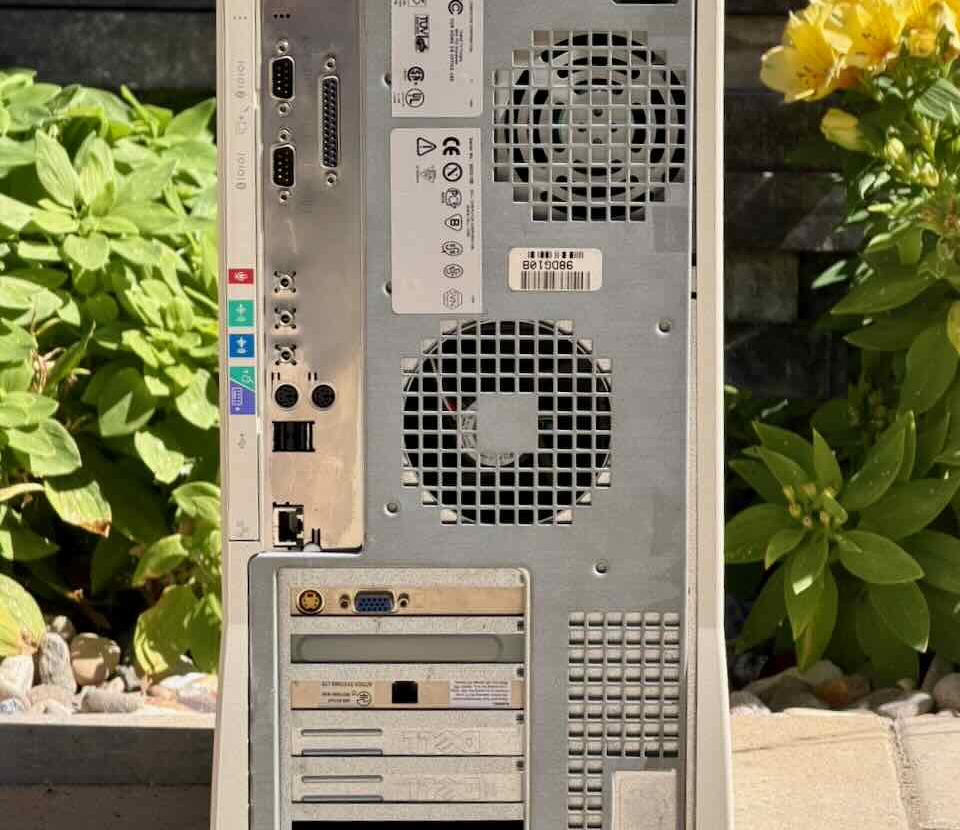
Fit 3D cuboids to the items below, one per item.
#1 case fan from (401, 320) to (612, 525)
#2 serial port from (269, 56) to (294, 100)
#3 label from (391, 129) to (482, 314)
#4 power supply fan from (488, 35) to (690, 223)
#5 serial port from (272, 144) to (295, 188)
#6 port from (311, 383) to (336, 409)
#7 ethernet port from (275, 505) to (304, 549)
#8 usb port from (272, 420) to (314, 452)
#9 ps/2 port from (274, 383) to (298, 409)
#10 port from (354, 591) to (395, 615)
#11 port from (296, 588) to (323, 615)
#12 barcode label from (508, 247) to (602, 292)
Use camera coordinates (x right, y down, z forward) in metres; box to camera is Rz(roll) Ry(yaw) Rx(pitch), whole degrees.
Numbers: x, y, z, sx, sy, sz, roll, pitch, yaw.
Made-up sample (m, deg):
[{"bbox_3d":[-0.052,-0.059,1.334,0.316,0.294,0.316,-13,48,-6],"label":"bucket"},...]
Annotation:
[{"bbox_3d":[0.011,0.003,1.531,0.087,0.086,0.004,0,10,0],"label":"case fan"},{"bbox_3d":[-0.080,-0.137,1.502,0.010,0.018,0.009,0,10,0],"label":"serial port"},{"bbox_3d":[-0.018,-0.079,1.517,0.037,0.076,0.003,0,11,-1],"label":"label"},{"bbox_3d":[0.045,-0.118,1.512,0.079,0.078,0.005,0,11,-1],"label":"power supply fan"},{"bbox_3d":[-0.080,-0.102,1.510,0.009,0.018,0.008,0,11,-1],"label":"serial port"},{"bbox_3d":[-0.064,-0.008,1.532,0.010,0.011,0.010,0,10,0],"label":"port"},{"bbox_3d":[-0.080,0.045,1.543,0.012,0.018,0.013,0,10,0],"label":"ethernet port"},{"bbox_3d":[-0.077,0.008,1.536,0.017,0.013,0.013,0,10,0],"label":"usb port"},{"bbox_3d":[-0.080,-0.008,1.532,0.009,0.011,0.008,0,11,-1],"label":"ps/2 port"},{"bbox_3d":[-0.044,0.079,1.550,0.016,0.010,0.008,0,11,-1],"label":"port"},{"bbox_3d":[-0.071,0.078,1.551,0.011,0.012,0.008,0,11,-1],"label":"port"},{"bbox_3d":[0.031,-0.060,1.517,0.039,0.018,0.001,0,10,0],"label":"barcode label"}]

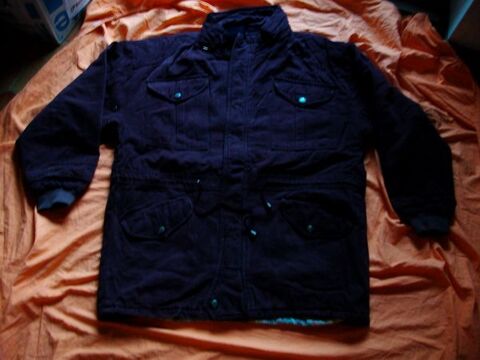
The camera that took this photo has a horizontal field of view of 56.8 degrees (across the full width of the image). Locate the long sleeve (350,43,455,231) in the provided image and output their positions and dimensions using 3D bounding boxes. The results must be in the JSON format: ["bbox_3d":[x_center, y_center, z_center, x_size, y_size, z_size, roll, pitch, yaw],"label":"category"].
[{"bbox_3d":[0.419,-0.137,1.137,0.193,0.085,0.555,-11,69,-4],"label":"long sleeve"}]

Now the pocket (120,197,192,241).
[{"bbox_3d":[-0.193,0.092,1.041,0.165,0.025,0.101,0,69,0],"label":"pocket"}]

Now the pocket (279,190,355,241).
[{"bbox_3d":[0.178,0.085,1.043,0.172,0.025,0.116,0,69,0],"label":"pocket"}]

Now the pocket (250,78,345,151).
[{"bbox_3d":[0.158,-0.165,1.129,0.212,0.025,0.206,0,69,0],"label":"pocket"}]

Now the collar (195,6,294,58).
[{"bbox_3d":[0.010,-0.399,1.224,0.260,0.100,0.165,0,69,0],"label":"collar"}]

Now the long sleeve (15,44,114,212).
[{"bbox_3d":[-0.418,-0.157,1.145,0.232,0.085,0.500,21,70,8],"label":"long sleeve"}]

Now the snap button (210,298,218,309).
[{"bbox_3d":[-0.057,0.275,0.988,0.018,0.008,0.019,0,69,0],"label":"snap button"}]

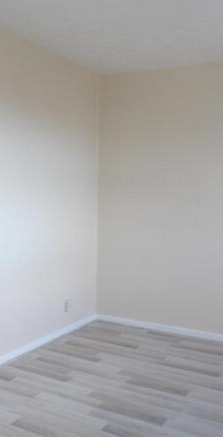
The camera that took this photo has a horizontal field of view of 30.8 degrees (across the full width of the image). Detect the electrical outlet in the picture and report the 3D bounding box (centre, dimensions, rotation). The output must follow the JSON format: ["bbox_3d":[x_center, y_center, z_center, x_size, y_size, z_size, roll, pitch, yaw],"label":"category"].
[{"bbox_3d":[-0.360,0.754,3.508,0.030,0.105,0.105,3,4,28],"label":"electrical outlet"}]

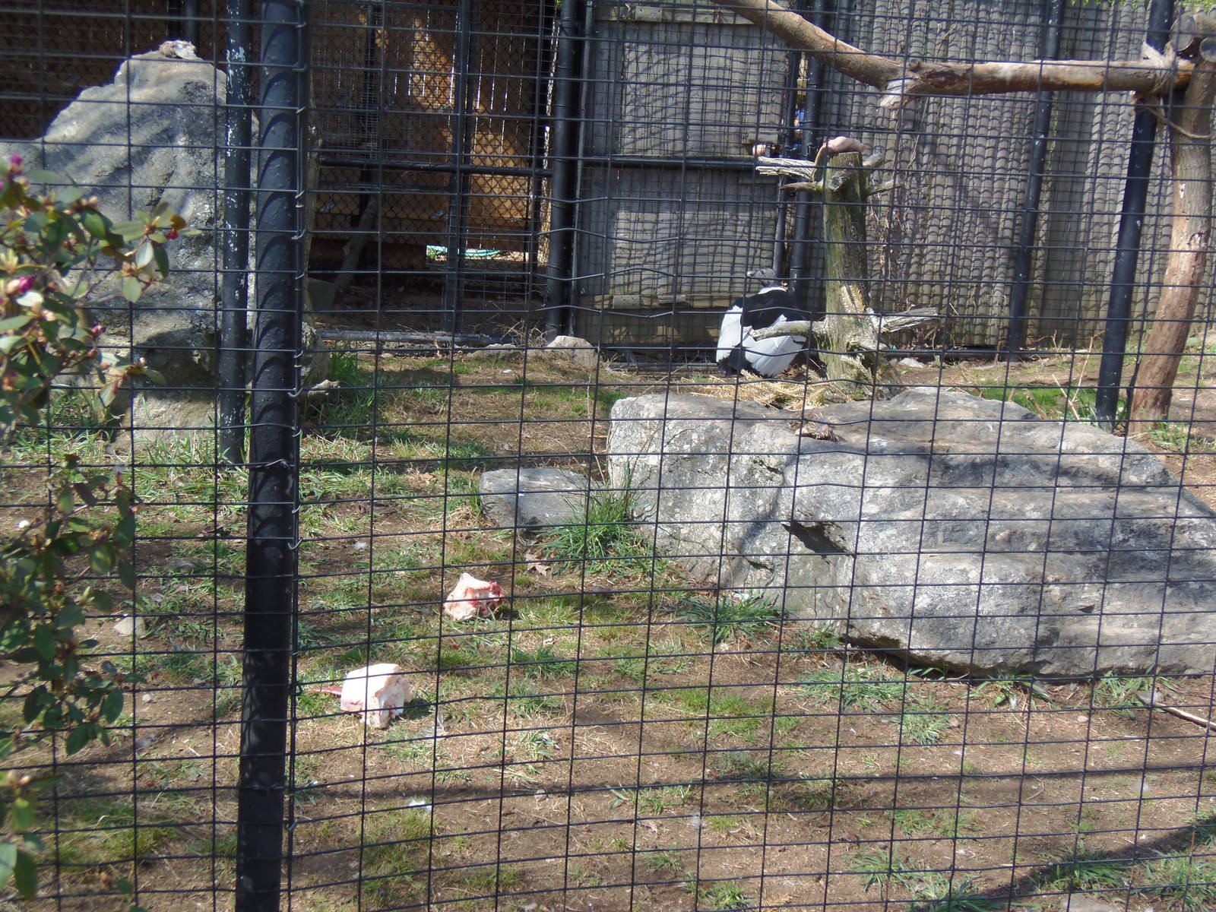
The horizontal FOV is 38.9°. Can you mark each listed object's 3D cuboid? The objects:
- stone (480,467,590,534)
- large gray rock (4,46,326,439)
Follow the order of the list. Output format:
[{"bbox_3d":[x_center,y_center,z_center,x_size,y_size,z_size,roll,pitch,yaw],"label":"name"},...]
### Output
[{"bbox_3d":[-0.249,0.139,5.890,0.370,0.170,0.310,3,12,0],"label":"stone"},{"bbox_3d":[-1.797,-0.882,6.966,1.280,1.520,0.900,6,13,10],"label":"large gray rock"}]

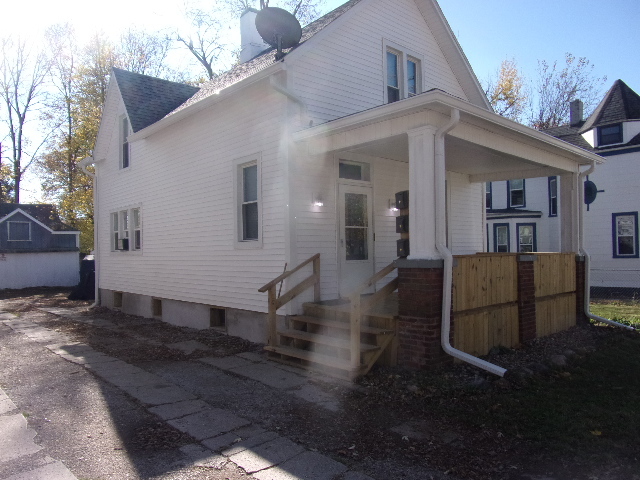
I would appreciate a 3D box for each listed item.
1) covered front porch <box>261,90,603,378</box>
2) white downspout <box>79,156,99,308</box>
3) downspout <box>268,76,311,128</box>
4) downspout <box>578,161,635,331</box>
[{"bbox_3d":[2.579,-0.099,8.195,7.360,3.790,2.750,0,-1,-42],"label":"covered front porch"},{"bbox_3d":[-7.353,-0.172,14.124,0.540,4.640,0.100,0,-1,-42],"label":"white downspout"},{"bbox_3d":[-0.467,-2.251,7.242,0.790,0.660,0.130,0,-1,-42],"label":"downspout"},{"bbox_3d":[5.939,0.078,9.299,0.100,3.470,0.950,0,-1,-42],"label":"downspout"}]

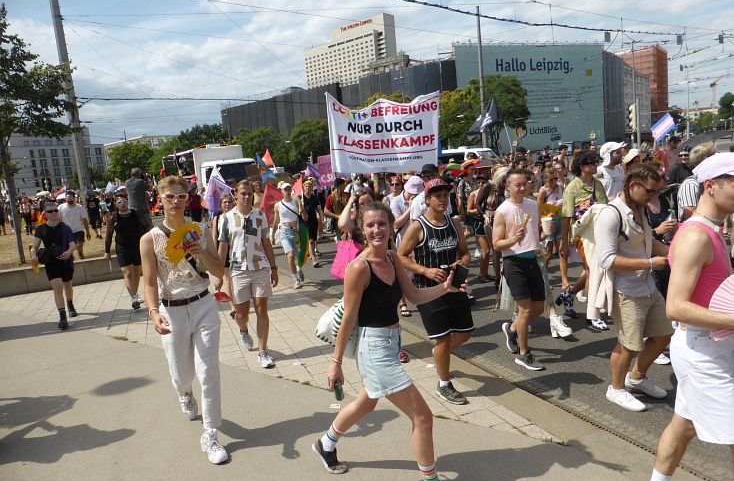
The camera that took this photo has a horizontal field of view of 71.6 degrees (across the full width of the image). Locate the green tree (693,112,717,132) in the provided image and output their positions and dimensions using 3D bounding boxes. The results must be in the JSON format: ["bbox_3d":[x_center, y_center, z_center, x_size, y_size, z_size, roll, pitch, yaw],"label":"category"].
[{"bbox_3d":[63.337,-19.745,95.538,5.000,8.700,5.000,-5,7,0],"label":"green tree"}]

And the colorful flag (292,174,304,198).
[{"bbox_3d":[-1.198,-0.962,8.900,0.250,0.420,0.100,-5,7,-3],"label":"colorful flag"}]

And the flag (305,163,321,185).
[{"bbox_3d":[-1.285,-1.556,12.000,0.420,0.520,0.120,-5,7,-3],"label":"flag"}]

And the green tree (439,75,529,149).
[{"bbox_3d":[11.881,-10.902,50.659,8.800,10.700,8.500,-5,7,0],"label":"green tree"}]

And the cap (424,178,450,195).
[{"bbox_3d":[0.554,-0.412,3.920,0.190,0.130,0.260,-8,9,-25],"label":"cap"}]

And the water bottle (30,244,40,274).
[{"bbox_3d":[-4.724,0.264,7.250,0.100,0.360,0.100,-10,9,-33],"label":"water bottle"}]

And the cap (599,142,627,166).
[{"bbox_3d":[2.556,-0.906,5.300,0.270,0.220,0.190,-10,8,25],"label":"cap"}]

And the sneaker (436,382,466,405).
[{"bbox_3d":[0.658,1.199,3.989,0.110,0.120,0.290,-10,9,-35],"label":"sneaker"}]

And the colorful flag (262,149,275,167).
[{"bbox_3d":[-2.322,-1.933,12.000,0.330,0.450,0.120,-7,9,-10],"label":"colorful flag"}]

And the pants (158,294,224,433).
[{"bbox_3d":[-1.310,0.884,3.780,0.420,0.920,0.750,-7,8,-21],"label":"pants"}]

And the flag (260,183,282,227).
[{"bbox_3d":[-1.557,-0.571,8.300,0.420,0.750,0.150,-6,9,-5],"label":"flag"}]

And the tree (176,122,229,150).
[{"bbox_3d":[-31.734,-16.239,100.927,10.200,13.660,9.500,-7,8,-17],"label":"tree"}]

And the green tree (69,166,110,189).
[{"bbox_3d":[-46.221,-9.278,85.446,7.000,6.570,6.500,-9,9,-30],"label":"green tree"}]

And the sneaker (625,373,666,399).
[{"bbox_3d":[2.090,1.085,3.830,0.110,0.115,0.295,-10,9,-33],"label":"sneaker"}]

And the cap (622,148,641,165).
[{"bbox_3d":[3.221,-1.023,6.200,0.190,0.150,0.260,-13,0,-41],"label":"cap"}]

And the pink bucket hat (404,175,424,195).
[{"bbox_3d":[0.539,-0.621,5.750,0.200,0.160,0.250,-9,24,-27],"label":"pink bucket hat"}]

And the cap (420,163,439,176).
[{"bbox_3d":[0.786,-0.893,6.400,0.190,0.140,0.260,-7,9,-12],"label":"cap"}]

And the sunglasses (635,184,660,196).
[{"bbox_3d":[1.900,-0.344,3.430,0.148,0.050,0.150,-12,33,-37],"label":"sunglasses"}]

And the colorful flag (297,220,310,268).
[{"bbox_3d":[-1.054,0.050,8.450,0.240,0.800,0.180,-6,8,-6],"label":"colorful flag"}]

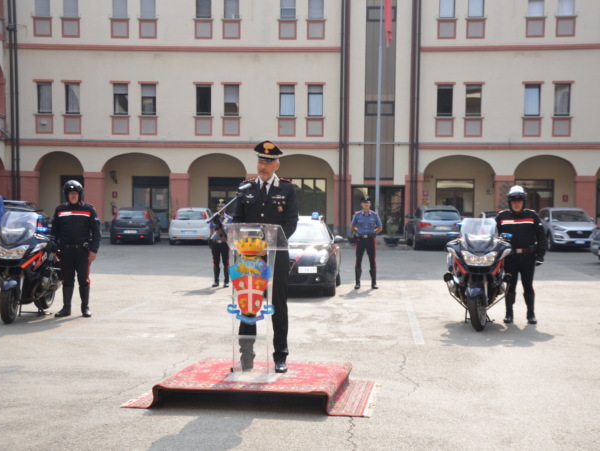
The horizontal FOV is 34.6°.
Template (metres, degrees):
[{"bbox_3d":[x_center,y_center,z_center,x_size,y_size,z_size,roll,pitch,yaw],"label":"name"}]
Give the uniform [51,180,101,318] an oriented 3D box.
[{"bbox_3d":[-3.140,0.312,13.500,0.610,1.870,0.380,1,1,5],"label":"uniform"}]

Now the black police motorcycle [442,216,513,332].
[{"bbox_3d":[2.400,0.615,13.150,0.910,1.430,2.200,1,1,9],"label":"black police motorcycle"}]

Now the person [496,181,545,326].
[{"bbox_3d":[2.990,0.393,12.980,0.700,1.850,0.400,1,1,10],"label":"person"}]

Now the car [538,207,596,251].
[{"bbox_3d":[10.700,0.190,38.400,1.870,1.660,4.450,1,1,4],"label":"car"}]

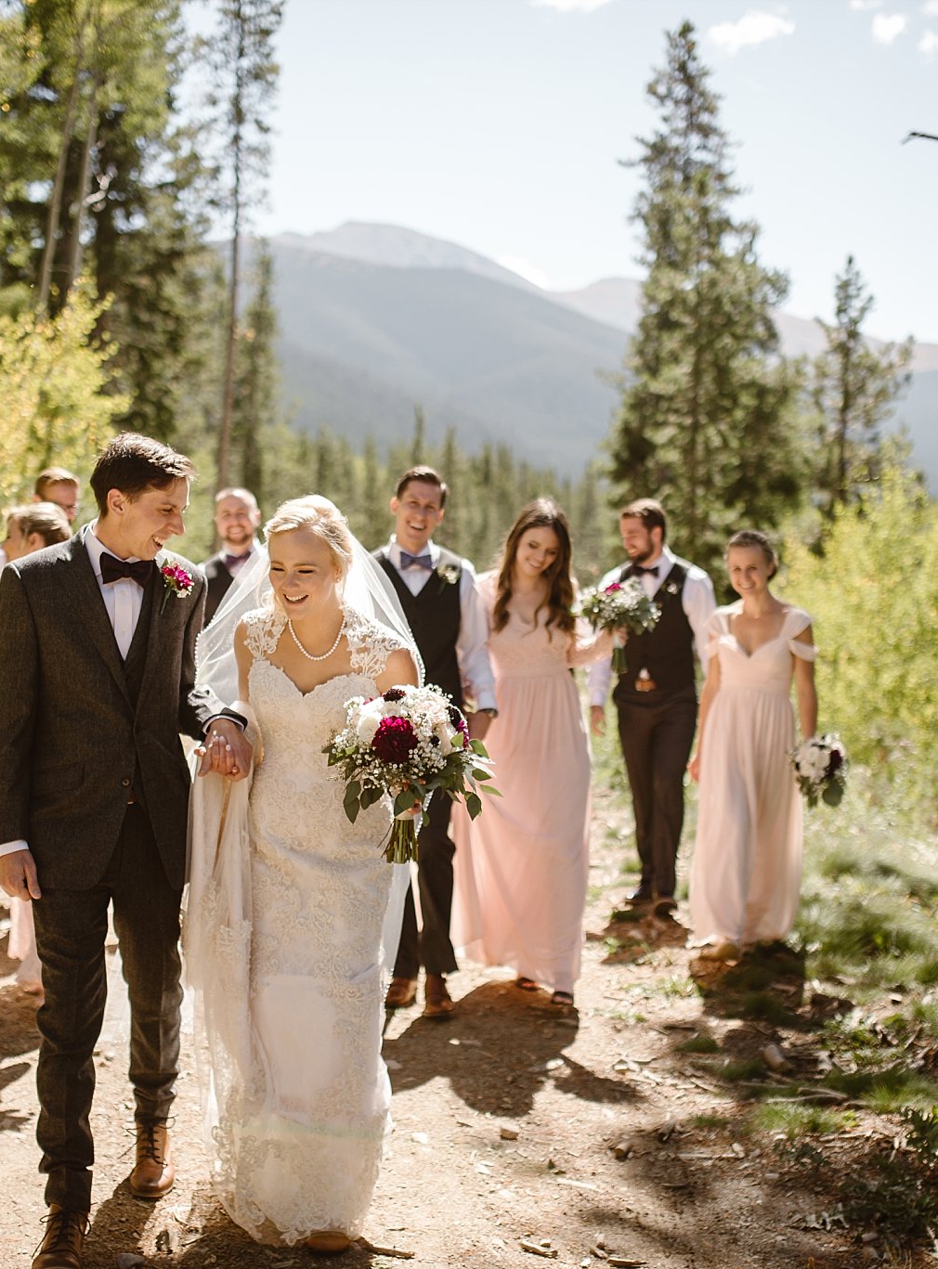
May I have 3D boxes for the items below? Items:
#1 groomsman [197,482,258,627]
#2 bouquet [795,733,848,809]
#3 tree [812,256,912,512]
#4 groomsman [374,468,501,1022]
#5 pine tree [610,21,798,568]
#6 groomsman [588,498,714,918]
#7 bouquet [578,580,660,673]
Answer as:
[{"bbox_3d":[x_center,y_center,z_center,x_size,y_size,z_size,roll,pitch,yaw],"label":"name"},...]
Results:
[{"bbox_3d":[-1.064,0.247,8.200,0.520,1.800,0.380,0,2,-5],"label":"groomsman"},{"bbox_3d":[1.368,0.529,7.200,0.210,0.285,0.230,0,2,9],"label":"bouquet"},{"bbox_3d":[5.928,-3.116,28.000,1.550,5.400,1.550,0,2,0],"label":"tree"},{"bbox_3d":[-0.136,0.349,6.170,0.540,1.830,0.420,0,2,0],"label":"groomsman"},{"bbox_3d":[3.417,-4.523,27.000,2.950,8.900,2.900,0,2,0],"label":"pine tree"},{"bbox_3d":[0.774,0.303,7.930,0.540,1.800,0.400,1,2,18],"label":"groomsman"},{"bbox_3d":[0.487,-0.027,6.000,0.265,0.300,0.250,0,2,5],"label":"bouquet"}]

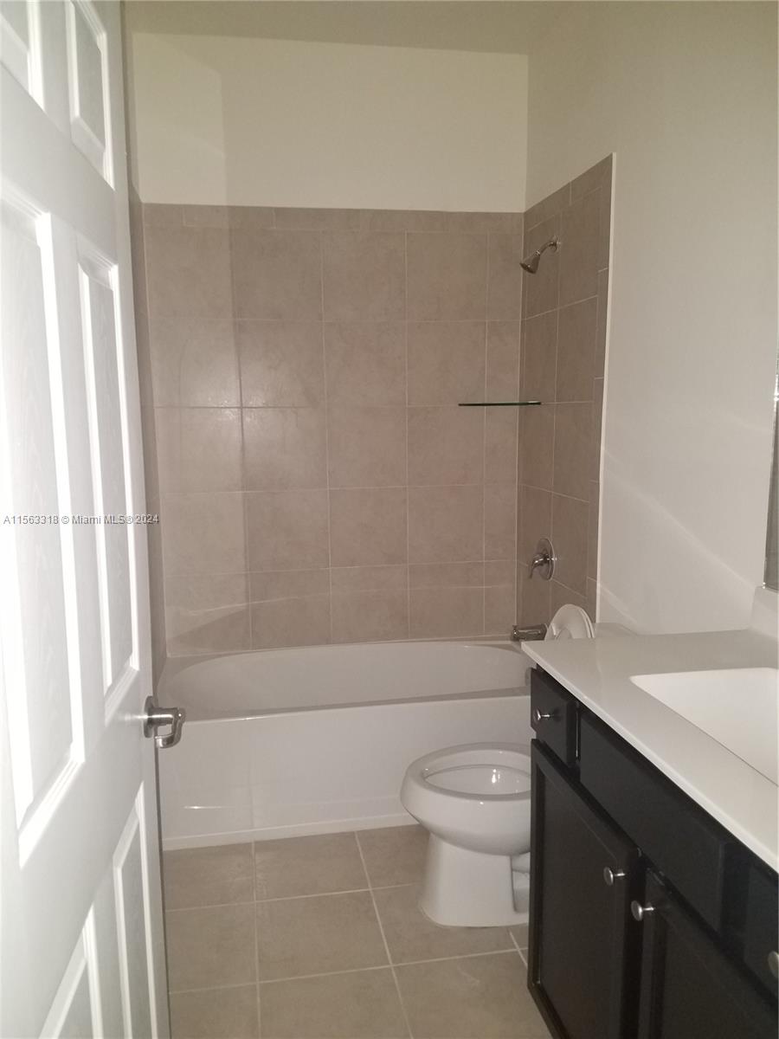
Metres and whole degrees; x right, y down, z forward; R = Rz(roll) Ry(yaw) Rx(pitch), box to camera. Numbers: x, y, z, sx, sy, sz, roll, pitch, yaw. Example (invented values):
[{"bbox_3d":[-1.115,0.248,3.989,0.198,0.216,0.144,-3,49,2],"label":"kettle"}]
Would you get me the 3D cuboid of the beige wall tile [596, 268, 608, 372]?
[{"bbox_3d":[0.695,-0.638,2.542,0.012,0.330,0.079,-2,9,-12],"label":"beige wall tile"}]

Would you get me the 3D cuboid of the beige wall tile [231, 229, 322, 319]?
[{"bbox_3d":[-0.425,-0.954,3.043,0.330,0.333,0.010,-2,9,-10],"label":"beige wall tile"}]

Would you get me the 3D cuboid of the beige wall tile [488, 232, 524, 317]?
[{"bbox_3d":[0.467,-0.988,3.198,0.140,0.340,0.012,-2,8,-8],"label":"beige wall tile"}]

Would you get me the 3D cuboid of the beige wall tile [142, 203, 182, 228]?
[{"bbox_3d":[-0.844,-1.139,2.922,0.137,0.080,0.010,-2,8,-10],"label":"beige wall tile"}]

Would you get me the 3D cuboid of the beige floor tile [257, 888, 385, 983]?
[{"bbox_3d":[-0.195,1.151,2.168,0.338,0.010,0.338,-2,9,-10],"label":"beige floor tile"}]

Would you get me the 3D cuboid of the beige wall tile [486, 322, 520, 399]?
[{"bbox_3d":[0.475,-0.654,3.266,0.142,0.335,0.009,-2,8,-10],"label":"beige wall tile"}]

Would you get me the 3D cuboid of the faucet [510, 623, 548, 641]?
[{"bbox_3d":[0.543,0.443,3.032,0.145,0.070,0.060,-2,8,-10],"label":"faucet"}]

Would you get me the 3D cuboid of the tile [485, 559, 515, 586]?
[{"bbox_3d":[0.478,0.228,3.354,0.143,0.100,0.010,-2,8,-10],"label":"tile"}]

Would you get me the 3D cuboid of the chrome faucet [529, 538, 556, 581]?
[{"bbox_3d":[0.579,0.161,3.055,0.075,0.160,0.160,-2,9,-12],"label":"chrome faucet"}]

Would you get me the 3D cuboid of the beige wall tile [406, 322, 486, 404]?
[{"bbox_3d":[0.234,-0.645,3.210,0.330,0.333,0.010,-2,9,-10],"label":"beige wall tile"}]

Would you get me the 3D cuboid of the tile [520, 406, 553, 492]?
[{"bbox_3d":[0.593,-0.291,3.112,0.012,0.334,0.342,-2,9,-12],"label":"tile"}]

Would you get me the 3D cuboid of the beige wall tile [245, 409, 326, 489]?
[{"bbox_3d":[-0.420,-0.287,3.158,0.332,0.335,0.009,-2,8,-10],"label":"beige wall tile"}]

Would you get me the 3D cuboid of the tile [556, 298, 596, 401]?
[{"bbox_3d":[0.656,-0.579,2.745,0.012,0.334,0.307,-2,9,-12],"label":"tile"}]

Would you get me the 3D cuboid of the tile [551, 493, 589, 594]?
[{"bbox_3d":[0.651,0.086,2.799,0.010,0.326,0.330,-2,8,-10],"label":"tile"}]

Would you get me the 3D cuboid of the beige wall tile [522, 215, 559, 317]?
[{"bbox_3d":[0.582,-0.953,2.983,0.012,0.333,0.340,-2,8,-10],"label":"beige wall tile"}]

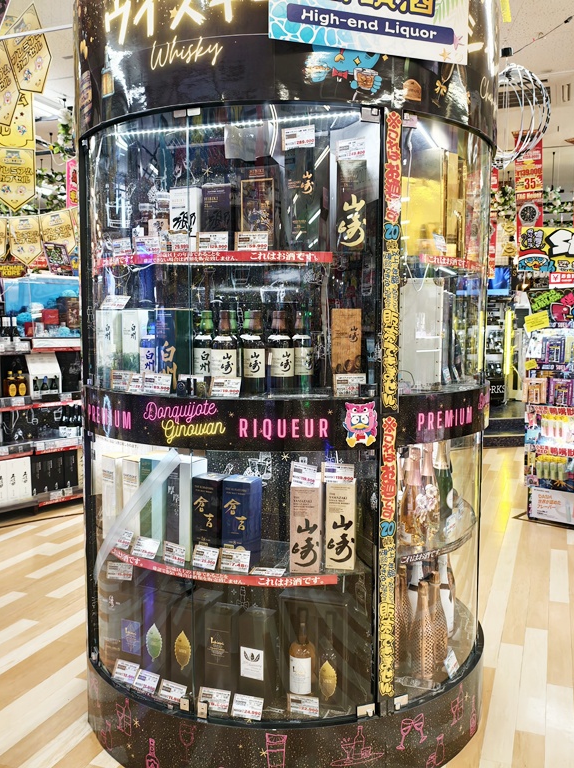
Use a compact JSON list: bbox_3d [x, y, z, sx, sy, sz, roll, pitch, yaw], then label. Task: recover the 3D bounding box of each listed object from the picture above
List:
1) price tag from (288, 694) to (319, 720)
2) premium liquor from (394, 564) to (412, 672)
[{"bbox_3d":[0.054,1.056,2.238,0.105,0.071,0.005,1,6,14],"label":"price tag"},{"bbox_3d":[0.442,0.877,2.617,0.088,0.345,0.088,0,5,0],"label":"premium liquor"}]

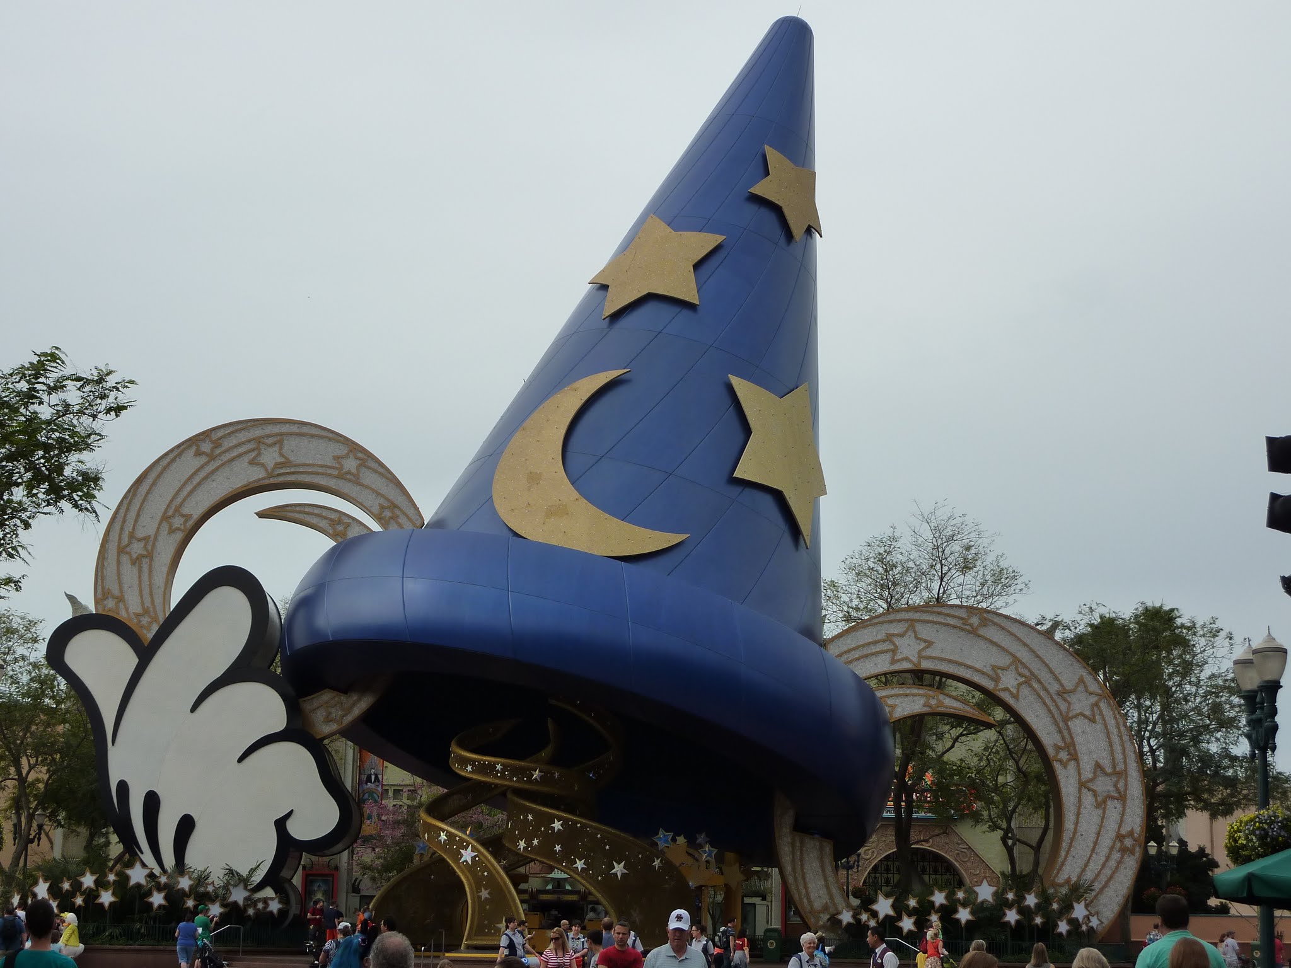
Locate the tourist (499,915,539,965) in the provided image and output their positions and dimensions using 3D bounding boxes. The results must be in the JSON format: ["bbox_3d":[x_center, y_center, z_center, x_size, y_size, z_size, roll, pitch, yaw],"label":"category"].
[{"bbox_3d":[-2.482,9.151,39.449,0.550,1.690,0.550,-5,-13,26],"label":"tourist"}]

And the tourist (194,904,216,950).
[{"bbox_3d":[-10.312,10.694,47.776,0.550,1.760,0.550,-11,-17,44],"label":"tourist"}]

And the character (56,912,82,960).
[{"bbox_3d":[-12.518,10.049,44.325,0.720,1.560,0.700,3,-12,-9],"label":"character"}]

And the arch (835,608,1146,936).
[{"bbox_3d":[10.937,10.260,70.966,13.300,12.200,1.100,3,-12,-10],"label":"arch"}]

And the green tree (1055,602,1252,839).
[{"bbox_3d":[20.294,11.942,81.385,8.400,14.630,8.200,1,-12,0],"label":"green tree"}]

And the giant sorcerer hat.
[{"bbox_3d":[1.667,-4.402,75.950,21.400,32.200,21.400,17,-22,-2],"label":"giant sorcerer hat"}]

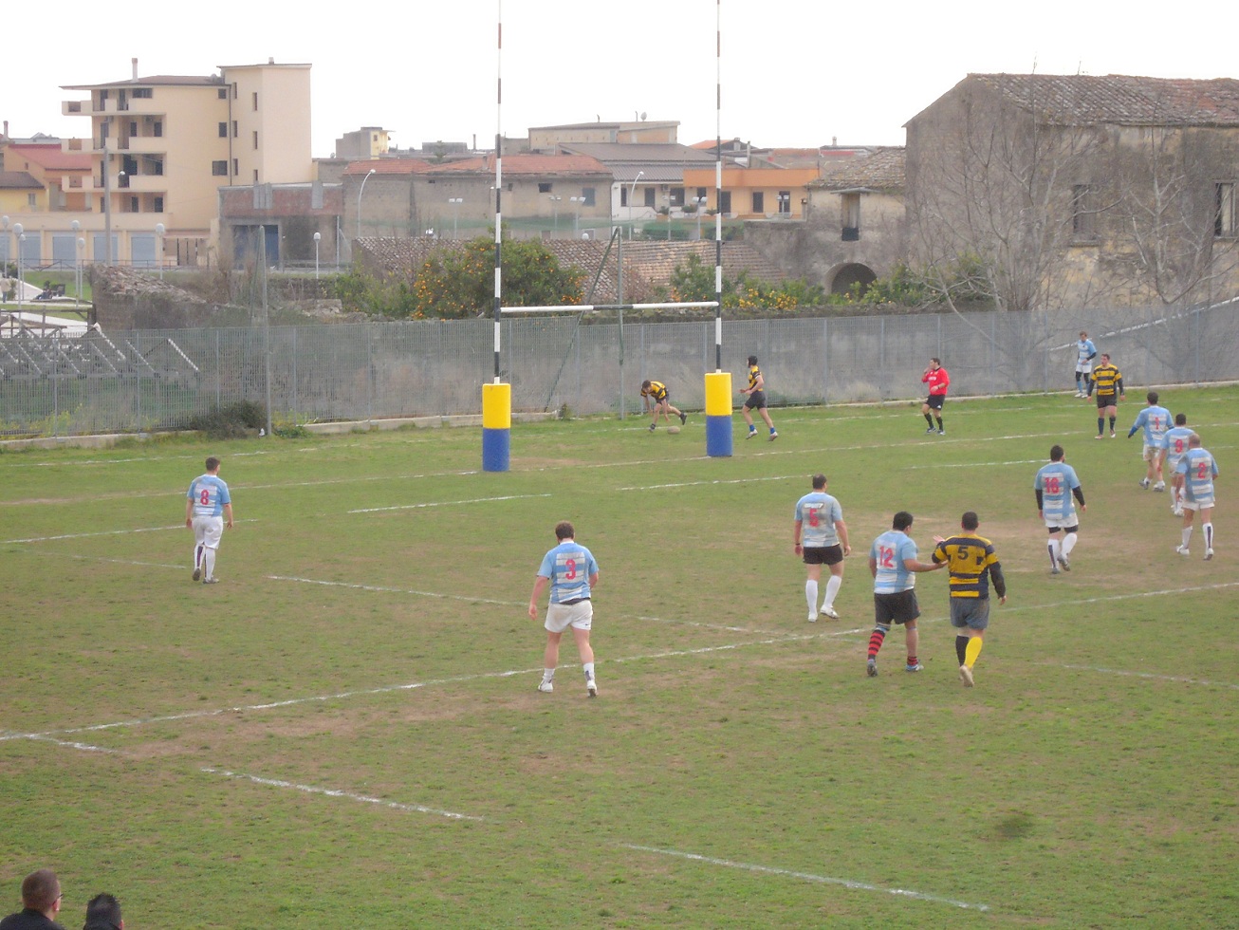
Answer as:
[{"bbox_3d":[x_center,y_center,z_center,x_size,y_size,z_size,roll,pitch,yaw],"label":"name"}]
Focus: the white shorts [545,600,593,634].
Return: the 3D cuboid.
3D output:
[{"bbox_3d":[-0.538,1.611,42.477,0.490,0.370,0.330,0,4,0],"label":"white shorts"}]

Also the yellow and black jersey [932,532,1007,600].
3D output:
[{"bbox_3d":[3.796,1.099,43.556,0.730,0.710,0.420,2,5,23],"label":"yellow and black jersey"}]

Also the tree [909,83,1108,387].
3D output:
[{"bbox_3d":[9.790,-5.862,100.500,5.200,7.900,5.000,0,4,0],"label":"tree"}]

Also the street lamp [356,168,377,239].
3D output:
[{"bbox_3d":[-16.730,-16.162,265.000,1.350,7.200,0.300,0,4,0],"label":"street lamp"}]

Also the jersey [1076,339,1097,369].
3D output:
[{"bbox_3d":[11.753,-2.805,101.000,0.480,0.700,0.320,3,5,35],"label":"jersey"}]

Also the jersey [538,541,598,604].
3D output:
[{"bbox_3d":[-0.554,1.150,42.900,0.650,0.650,0.370,0,4,-6],"label":"jersey"}]

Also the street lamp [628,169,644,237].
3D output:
[{"bbox_3d":[1.279,-18.371,305.293,1.450,8.100,0.400,2,5,26],"label":"street lamp"}]

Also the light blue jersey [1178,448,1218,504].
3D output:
[{"bbox_3d":[8.311,0.153,57.567,0.560,0.790,0.340,0,4,1],"label":"light blue jersey"}]

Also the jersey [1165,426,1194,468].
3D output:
[{"bbox_3d":[9.261,-0.304,66.200,0.600,0.700,0.370,0,4,4],"label":"jersey"}]

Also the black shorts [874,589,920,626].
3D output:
[{"bbox_3d":[3.108,1.598,44.850,0.500,0.400,0.370,3,5,32],"label":"black shorts"}]

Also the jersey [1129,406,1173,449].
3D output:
[{"bbox_3d":[9.463,-0.664,71.400,0.740,0.730,0.420,-1,4,-16],"label":"jersey"}]

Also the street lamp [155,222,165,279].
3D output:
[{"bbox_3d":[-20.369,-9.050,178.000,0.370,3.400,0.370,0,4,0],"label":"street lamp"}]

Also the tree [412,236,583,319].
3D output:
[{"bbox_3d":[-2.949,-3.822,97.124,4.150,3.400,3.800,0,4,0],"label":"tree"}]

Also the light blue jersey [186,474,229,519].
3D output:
[{"bbox_3d":[-5.558,0.413,54.300,0.540,0.600,0.320,1,4,12],"label":"light blue jersey"}]

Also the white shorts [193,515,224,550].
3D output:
[{"bbox_3d":[-5.582,0.920,54.400,0.390,0.480,0.320,1,4,12],"label":"white shorts"}]

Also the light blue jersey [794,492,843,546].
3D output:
[{"bbox_3d":[2.487,0.682,50.000,0.620,0.680,0.370,2,5,22],"label":"light blue jersey"}]

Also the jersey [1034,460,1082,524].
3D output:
[{"bbox_3d":[6.124,0.372,56.000,0.680,0.830,0.400,2,5,24],"label":"jersey"}]

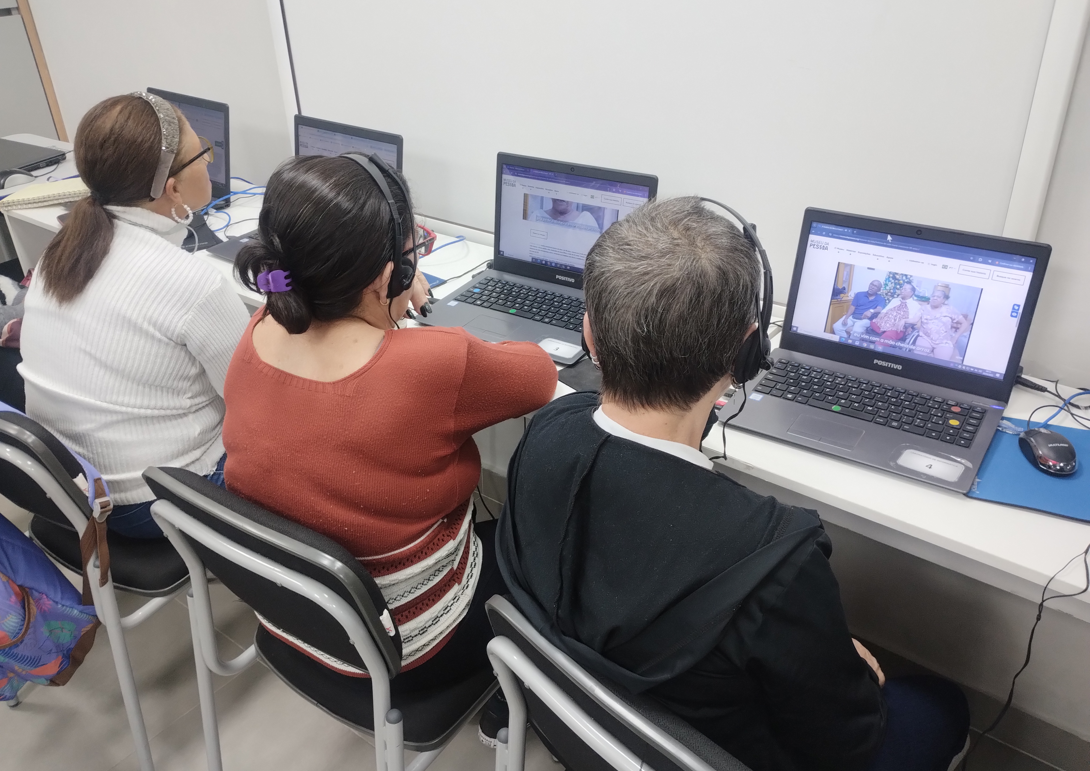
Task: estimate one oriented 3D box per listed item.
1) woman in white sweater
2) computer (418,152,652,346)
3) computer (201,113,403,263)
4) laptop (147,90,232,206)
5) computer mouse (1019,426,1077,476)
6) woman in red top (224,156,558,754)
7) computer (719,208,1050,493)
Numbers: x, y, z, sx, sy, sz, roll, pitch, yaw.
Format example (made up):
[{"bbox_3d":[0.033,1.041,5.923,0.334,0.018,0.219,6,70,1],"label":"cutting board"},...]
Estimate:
[{"bbox_3d":[-0.600,0.054,1.645,0.460,1.160,0.630,18,35,30],"label":"woman in white sweater"},{"bbox_3d":[-0.022,-0.229,1.535,0.338,0.245,0.282,18,35,30],"label":"computer"},{"bbox_3d":[-0.508,-0.393,1.852,0.338,0.242,0.298,19,36,32],"label":"computer"},{"bbox_3d":[-0.971,-0.551,2.155,0.338,0.243,0.294,19,36,31],"label":"laptop"},{"bbox_3d":[0.662,0.082,1.159,0.057,0.035,0.093,-1,30,2],"label":"computer mouse"},{"bbox_3d":[-0.223,0.196,1.391,0.470,1.145,0.620,14,34,25],"label":"woman in red top"},{"bbox_3d":[0.460,-0.063,1.219,0.338,0.244,0.289,17,35,30],"label":"computer"}]

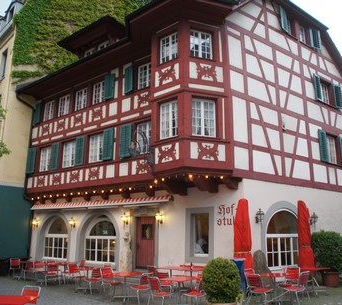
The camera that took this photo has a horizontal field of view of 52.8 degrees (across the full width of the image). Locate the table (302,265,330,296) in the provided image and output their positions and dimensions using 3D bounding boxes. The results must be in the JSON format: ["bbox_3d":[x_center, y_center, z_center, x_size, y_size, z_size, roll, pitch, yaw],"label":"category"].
[{"bbox_3d":[4.913,4.373,11.811,0.920,0.740,0.660,10,-17,-35],"label":"table"}]

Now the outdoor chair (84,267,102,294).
[{"bbox_3d":[-2.819,4.696,12.600,0.500,0.860,0.560,10,-17,-36],"label":"outdoor chair"}]

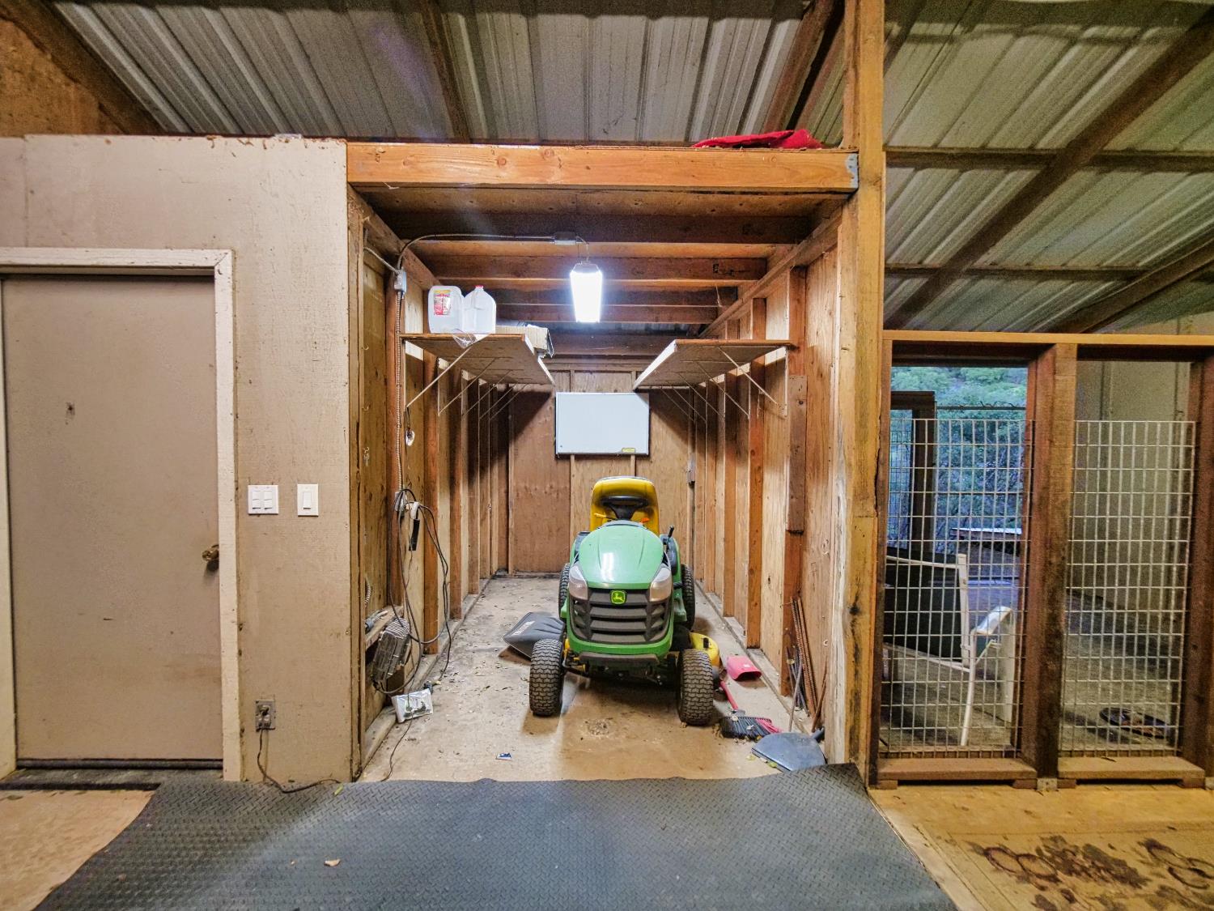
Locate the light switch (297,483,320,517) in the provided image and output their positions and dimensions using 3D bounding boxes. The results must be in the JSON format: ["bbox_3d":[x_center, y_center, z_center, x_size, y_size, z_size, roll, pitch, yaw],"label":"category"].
[{"bbox_3d":[-1.181,0.176,1.942,0.083,0.126,0.014,0,2,-1],"label":"light switch"}]

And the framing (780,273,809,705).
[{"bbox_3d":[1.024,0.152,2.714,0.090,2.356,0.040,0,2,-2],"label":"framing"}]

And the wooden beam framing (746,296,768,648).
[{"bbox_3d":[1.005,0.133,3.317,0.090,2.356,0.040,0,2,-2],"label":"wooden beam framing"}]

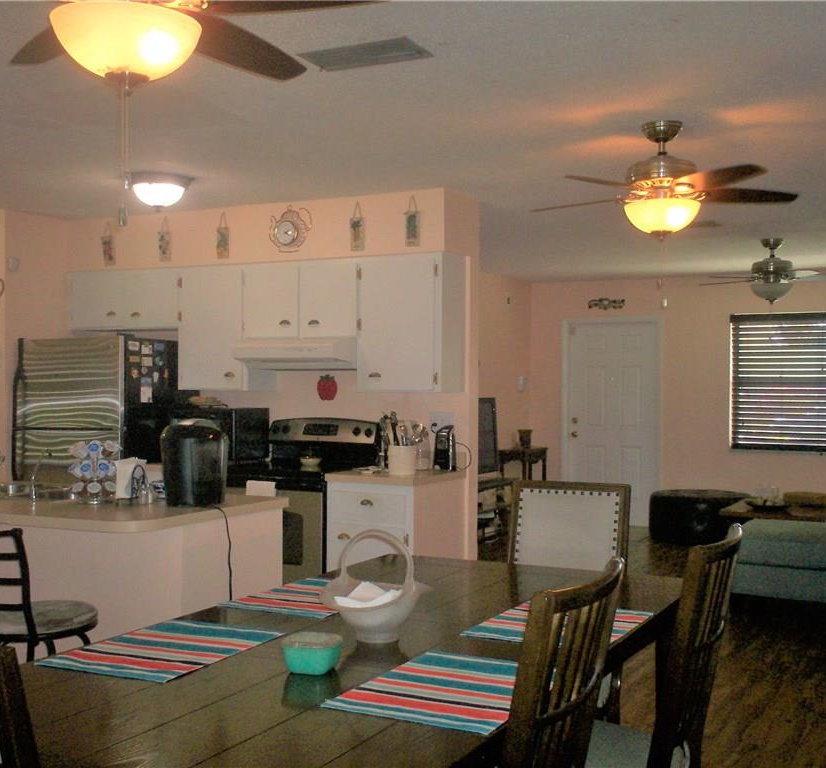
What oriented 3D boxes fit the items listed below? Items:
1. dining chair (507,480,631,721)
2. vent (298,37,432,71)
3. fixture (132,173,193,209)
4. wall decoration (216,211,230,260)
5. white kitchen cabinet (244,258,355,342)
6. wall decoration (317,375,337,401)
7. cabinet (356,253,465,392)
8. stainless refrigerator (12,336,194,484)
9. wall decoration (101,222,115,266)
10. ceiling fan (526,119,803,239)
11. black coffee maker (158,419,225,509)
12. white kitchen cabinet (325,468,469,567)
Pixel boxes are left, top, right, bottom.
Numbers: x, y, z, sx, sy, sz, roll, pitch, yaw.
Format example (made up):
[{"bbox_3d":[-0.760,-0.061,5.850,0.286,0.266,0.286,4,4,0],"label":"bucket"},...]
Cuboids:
[{"bbox_3d":[0.463,0.888,3.680,0.470,1.040,0.580,0,0,27],"label":"dining chair"},{"bbox_3d":[-0.153,-1.029,3.371,0.392,0.030,0.213,0,0,27],"label":"vent"},{"bbox_3d":[-1.277,-0.970,5.415,0.325,0.155,0.325,0,0,0],"label":"fixture"},{"bbox_3d":[-1.091,-0.847,6.064,0.091,0.273,0.020,0,1,27],"label":"wall decoration"},{"bbox_3d":[-0.588,-0.486,6.252,0.779,0.449,0.327,0,0,27],"label":"white kitchen cabinet"},{"bbox_3d":[-0.510,0.022,6.329,0.143,0.157,0.020,0,0,27],"label":"wall decoration"},{"bbox_3d":[-0.009,-0.333,5.959,0.519,0.753,0.327,0,0,27],"label":"cabinet"},{"bbox_3d":[-1.783,0.584,6.211,0.775,1.693,0.703,0,1,27],"label":"stainless refrigerator"},{"bbox_3d":[-1.848,-0.845,6.444,0.107,0.266,0.020,0,1,27],"label":"wall decoration"},{"bbox_3d":[0.956,-0.773,4.080,1.040,0.430,1.040,0,1,27],"label":"ceiling fan"},{"bbox_3d":[-0.898,0.304,4.336,0.260,0.360,0.320,0,0,-14],"label":"black coffee maker"},{"bbox_3d":[-0.075,0.947,5.577,0.500,0.970,0.648,0,1,27],"label":"white kitchen cabinet"}]

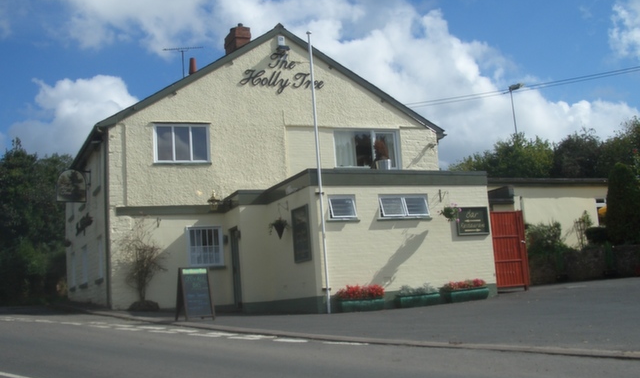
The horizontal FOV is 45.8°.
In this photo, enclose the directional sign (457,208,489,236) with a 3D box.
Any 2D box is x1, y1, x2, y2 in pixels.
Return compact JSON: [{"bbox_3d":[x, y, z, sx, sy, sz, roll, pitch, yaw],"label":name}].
[{"bbox_3d":[3.561,0.741,17.439,0.860,0.660,0.080,0,-9,-24],"label":"directional sign"}]

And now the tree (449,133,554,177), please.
[{"bbox_3d":[8.058,0.546,32.509,4.700,5.700,4.500,-6,-9,14],"label":"tree"}]

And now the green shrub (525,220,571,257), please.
[{"bbox_3d":[5.840,1.296,19.458,1.120,0.930,0.950,-6,-9,16],"label":"green shrub"}]

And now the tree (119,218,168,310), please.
[{"bbox_3d":[-4.188,1.734,18.097,1.050,2.150,0.900,0,-9,-24],"label":"tree"}]

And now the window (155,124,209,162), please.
[{"bbox_3d":[-3.515,-1.159,19.351,1.430,1.010,0.130,0,-10,-25],"label":"window"}]

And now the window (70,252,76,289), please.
[{"bbox_3d":[-8.090,2.689,24.999,0.140,1.150,1.000,0,-9,-24],"label":"window"}]

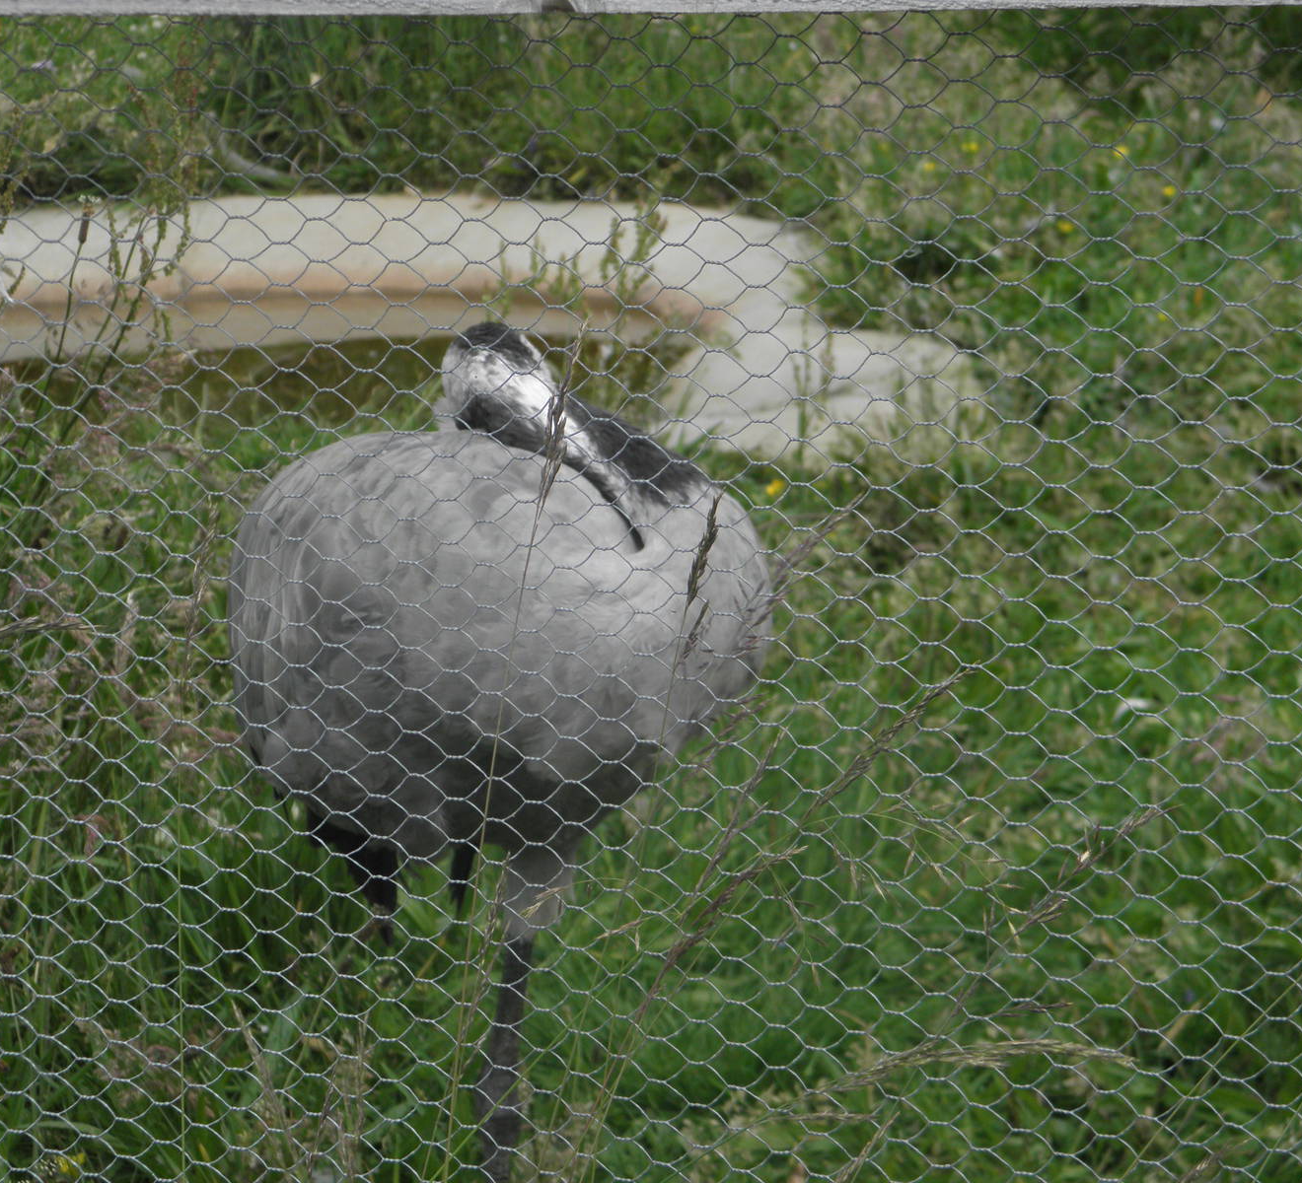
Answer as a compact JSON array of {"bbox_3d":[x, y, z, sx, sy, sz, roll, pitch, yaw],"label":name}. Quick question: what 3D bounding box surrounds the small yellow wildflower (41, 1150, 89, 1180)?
[{"bbox_3d":[-0.465,0.455,3.400,0.035,0.024,0.033,0,14,0],"label":"small yellow wildflower"}]

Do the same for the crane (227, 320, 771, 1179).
[{"bbox_3d":[-0.116,0.217,3.300,0.480,0.860,0.300,10,17,34],"label":"crane"}]

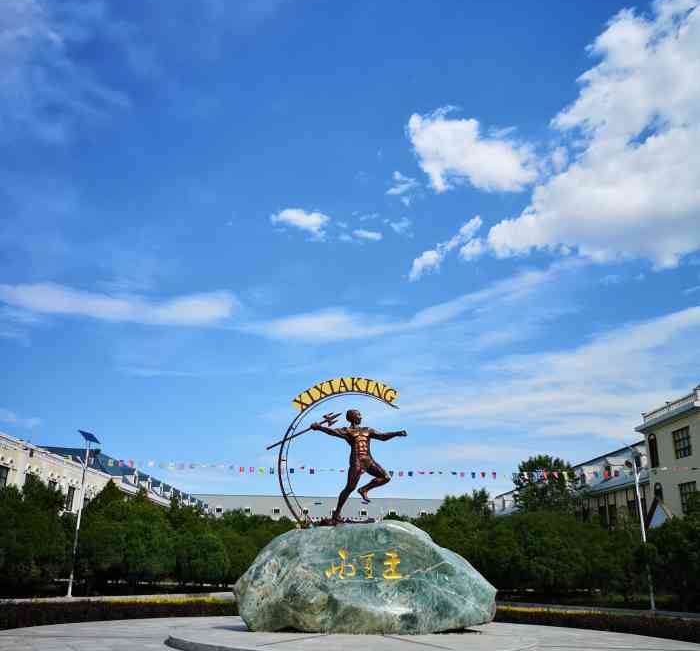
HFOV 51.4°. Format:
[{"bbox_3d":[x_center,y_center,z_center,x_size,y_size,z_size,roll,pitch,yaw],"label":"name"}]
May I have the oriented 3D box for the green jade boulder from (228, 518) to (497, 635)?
[{"bbox_3d":[0.379,5.841,17.031,5.800,2.400,2.700,1,-18,0],"label":"green jade boulder"}]

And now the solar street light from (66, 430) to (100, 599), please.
[{"bbox_3d":[-12.327,8.383,32.948,1.100,7.300,1.300,1,-18,0],"label":"solar street light"}]

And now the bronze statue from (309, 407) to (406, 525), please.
[{"bbox_3d":[0.199,3.440,17.711,2.280,2.680,1.000,4,-18,-9],"label":"bronze statue"}]

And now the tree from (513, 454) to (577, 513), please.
[{"bbox_3d":[12.591,12.600,46.469,4.500,8.690,4.500,1,-18,0],"label":"tree"}]

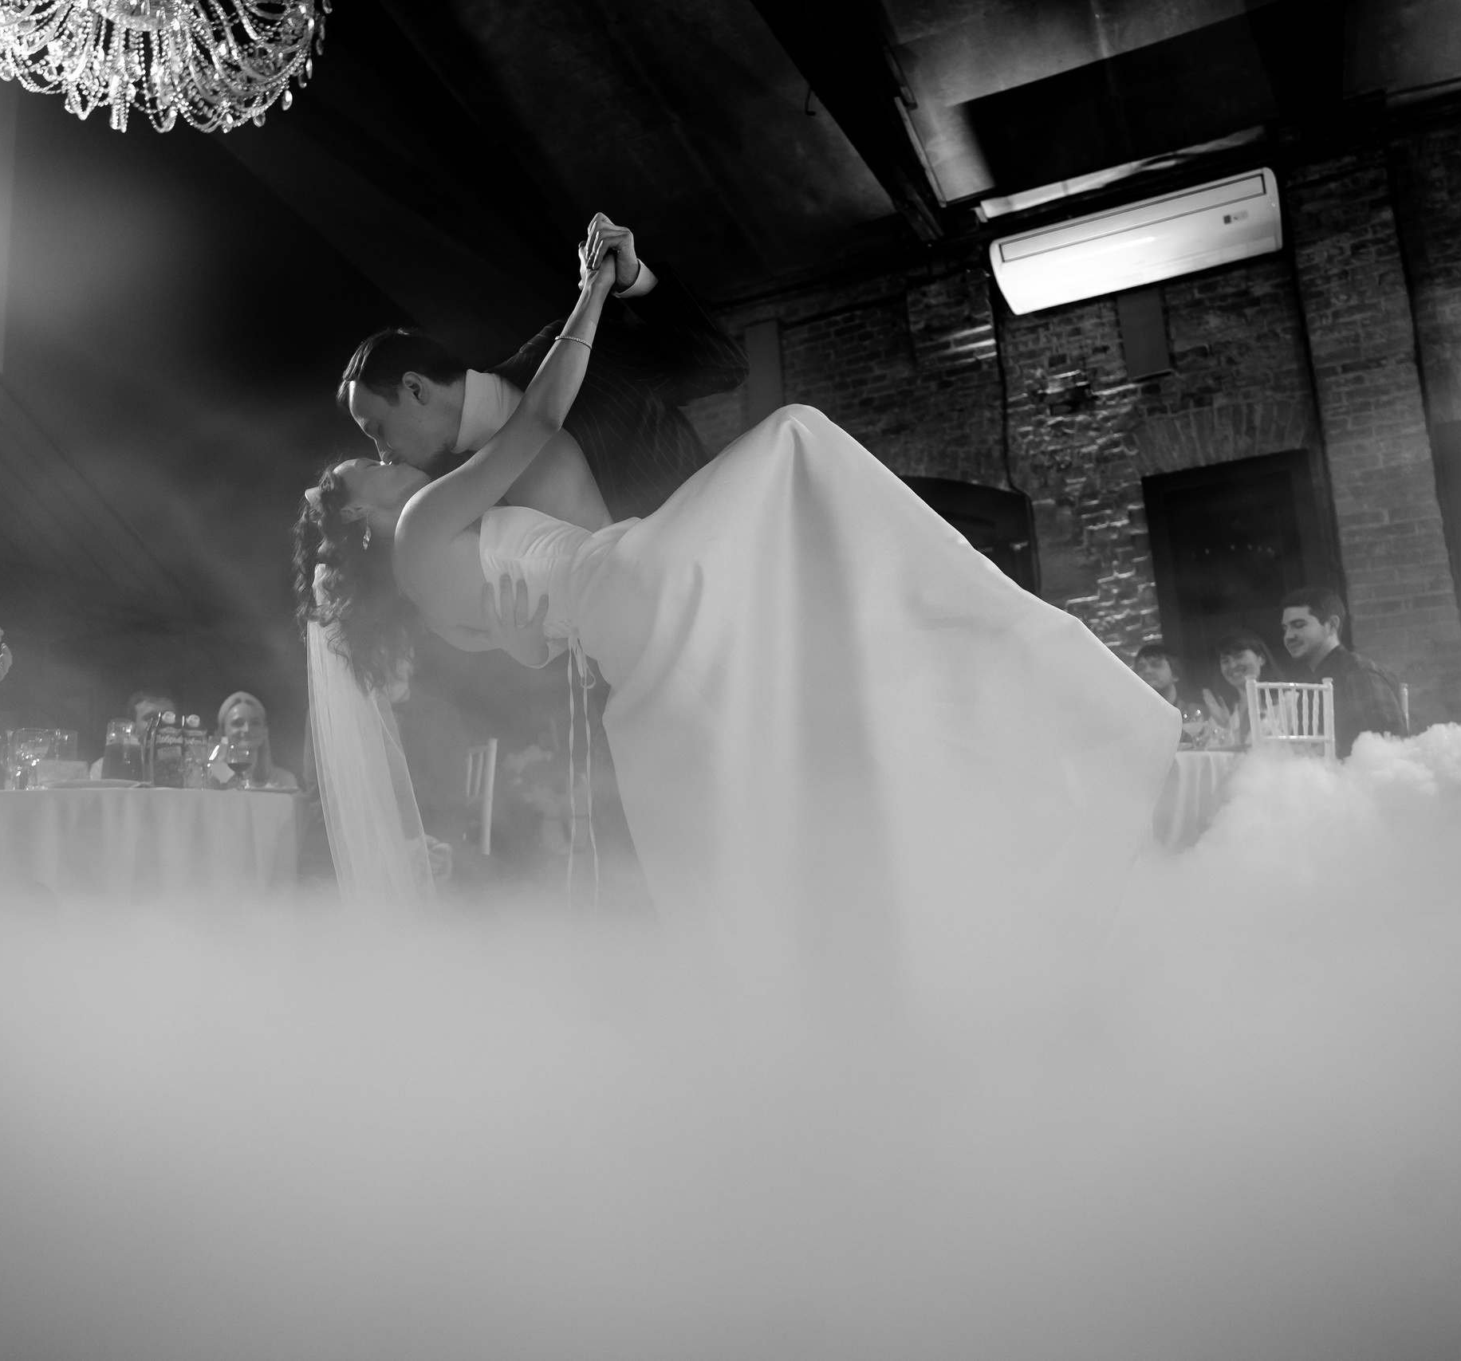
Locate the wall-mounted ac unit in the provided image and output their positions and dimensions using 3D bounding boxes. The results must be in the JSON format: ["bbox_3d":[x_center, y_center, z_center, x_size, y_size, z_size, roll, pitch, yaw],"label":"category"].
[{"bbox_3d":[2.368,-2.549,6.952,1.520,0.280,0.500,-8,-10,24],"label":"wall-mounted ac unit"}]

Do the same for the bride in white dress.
[{"bbox_3d":[0.012,0.003,1.920,1.360,1.400,0.720,-3,-9,-1],"label":"bride in white dress"}]

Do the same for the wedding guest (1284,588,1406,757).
[{"bbox_3d":[1.990,0.305,4.080,0.780,1.250,0.520,-4,-9,5],"label":"wedding guest"}]

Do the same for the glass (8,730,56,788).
[{"bbox_3d":[-1.992,0.223,3.400,0.095,0.180,0.095,-3,-9,0],"label":"glass"}]

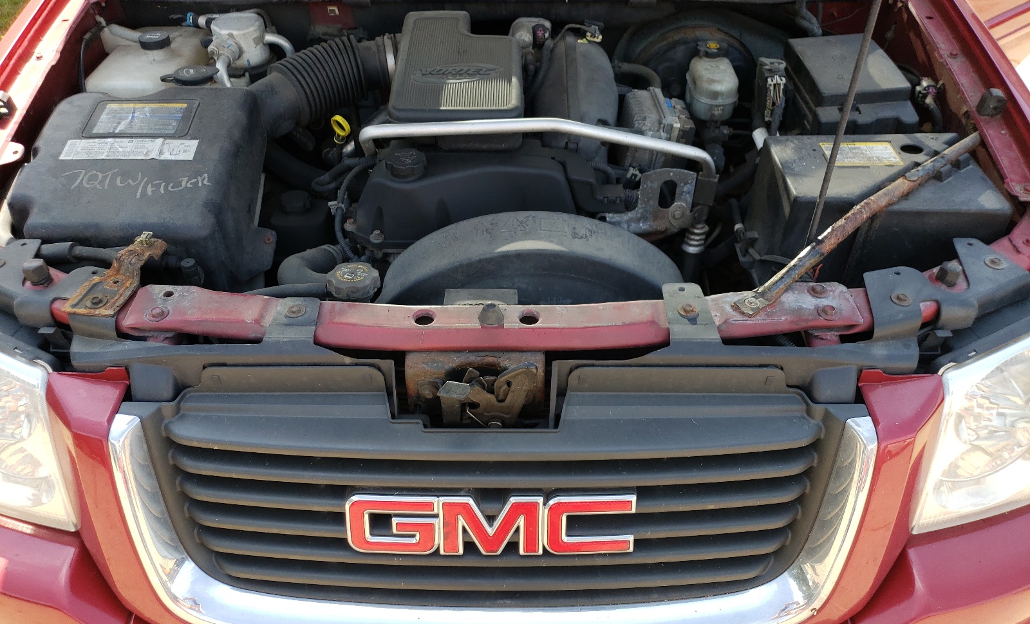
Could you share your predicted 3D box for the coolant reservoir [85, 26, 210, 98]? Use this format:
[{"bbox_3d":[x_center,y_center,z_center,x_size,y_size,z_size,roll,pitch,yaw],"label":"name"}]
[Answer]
[{"bbox_3d":[-0.637,-0.398,1.437,0.184,0.204,0.219,0,40,0],"label":"coolant reservoir"}]

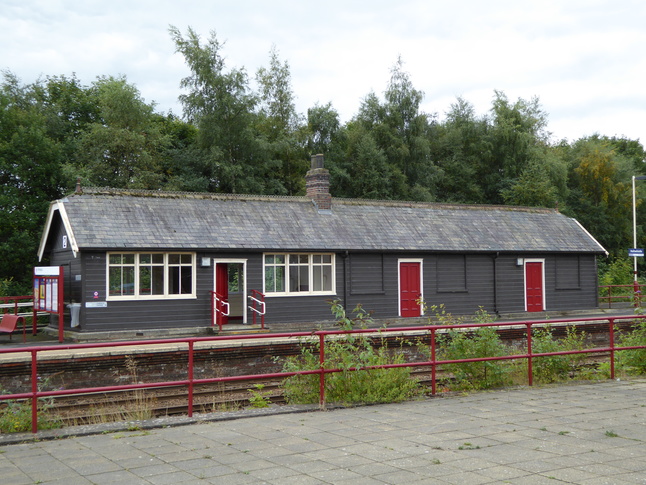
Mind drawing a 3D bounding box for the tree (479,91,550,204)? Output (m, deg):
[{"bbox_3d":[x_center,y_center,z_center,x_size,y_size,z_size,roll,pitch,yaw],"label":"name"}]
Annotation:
[{"bbox_3d":[11.732,-2.800,49.654,4.500,12.887,4.500,-1,-2,13],"label":"tree"}]

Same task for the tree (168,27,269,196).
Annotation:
[{"bbox_3d":[-4.824,-3.462,39.188,5.000,13.847,5.000,-1,-2,-7],"label":"tree"}]

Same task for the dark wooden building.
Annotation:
[{"bbox_3d":[1.518,-0.124,31.402,22.968,6.296,4.701,1,-3,-32],"label":"dark wooden building"}]

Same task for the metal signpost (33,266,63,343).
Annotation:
[{"bbox_3d":[-8.352,1.846,25.008,0.150,2.150,3.250,1,-3,-32],"label":"metal signpost"}]

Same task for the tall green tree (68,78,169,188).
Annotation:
[{"bbox_3d":[-8.881,-1.962,35.947,4.800,10.704,4.800,0,-2,-14],"label":"tall green tree"}]

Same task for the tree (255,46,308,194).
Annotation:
[{"bbox_3d":[-2.014,-3.235,41.551,3.400,13.502,3.400,-1,-2,-3],"label":"tree"}]

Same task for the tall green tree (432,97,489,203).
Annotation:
[{"bbox_3d":[8.047,-2.427,47.299,3.700,12.059,3.700,-1,-2,10],"label":"tall green tree"}]

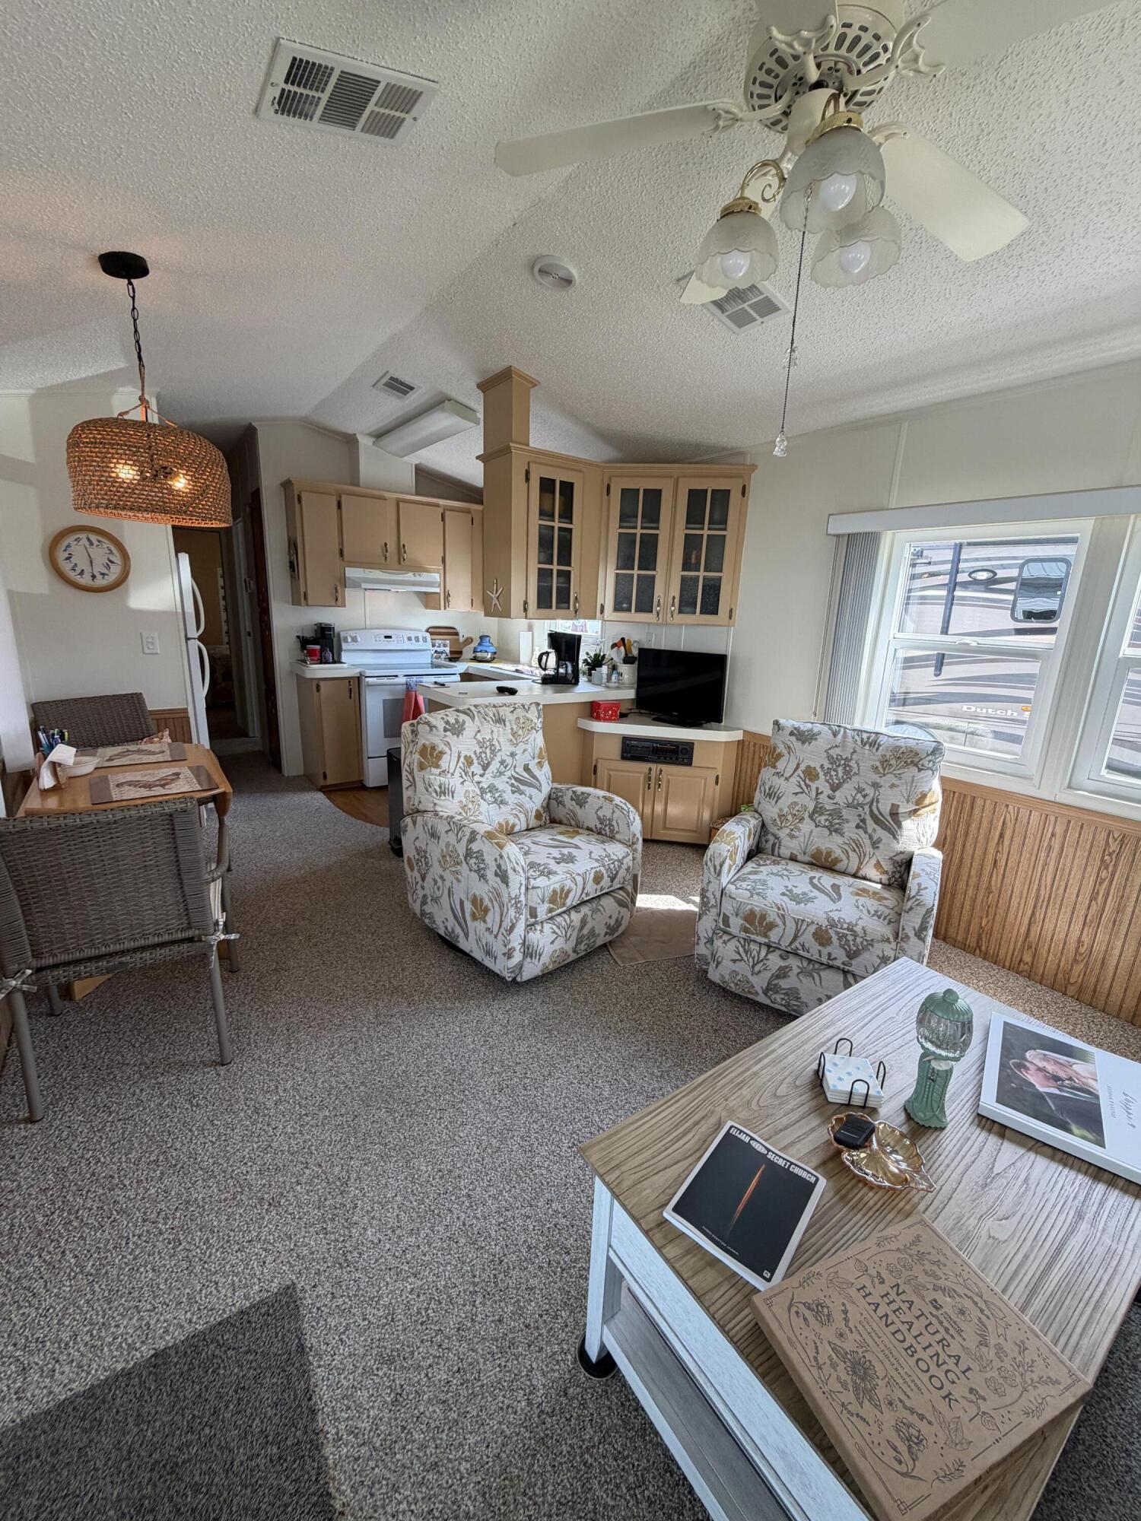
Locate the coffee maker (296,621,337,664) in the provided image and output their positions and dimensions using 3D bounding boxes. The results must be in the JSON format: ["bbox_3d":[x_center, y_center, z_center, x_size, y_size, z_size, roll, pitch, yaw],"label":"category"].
[{"bbox_3d":[-1.936,-0.896,4.695,0.270,0.320,0.260,-8,18,-35],"label":"coffee maker"}]

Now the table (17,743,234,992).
[{"bbox_3d":[-1.702,0.412,2.472,0.600,0.740,0.850,-8,18,-35],"label":"table"}]

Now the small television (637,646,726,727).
[{"bbox_3d":[0.659,-0.447,3.740,0.620,0.420,0.180,15,19,43],"label":"small television"}]

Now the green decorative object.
[{"bbox_3d":[0.727,0.571,1.210,0.115,0.261,0.115,12,18,35],"label":"green decorative object"}]

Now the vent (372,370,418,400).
[{"bbox_3d":[-1.019,-2.178,3.602,0.195,0.030,0.300,6,9,-37],"label":"vent"}]

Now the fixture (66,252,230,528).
[{"bbox_3d":[-1.458,-1.234,2.104,0.480,0.810,0.480,-8,18,-35],"label":"fixture"}]

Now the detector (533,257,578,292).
[{"bbox_3d":[-0.057,-1.738,2.203,0.150,0.045,0.150,11,7,-1],"label":"detector"}]

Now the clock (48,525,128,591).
[{"bbox_3d":[-2.503,-1.049,3.214,0.345,0.345,0.050,-8,17,-35],"label":"clock"}]

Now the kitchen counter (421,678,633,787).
[{"bbox_3d":[-0.237,-0.039,4.119,1.350,0.914,0.670,-8,17,-35],"label":"kitchen counter"}]

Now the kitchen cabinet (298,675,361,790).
[{"bbox_3d":[-1.886,-0.253,4.821,0.345,0.870,0.590,-8,17,-35],"label":"kitchen cabinet"}]

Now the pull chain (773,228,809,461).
[{"bbox_3d":[0.486,-0.909,1.344,0.032,0.470,0.032,-8,18,-35],"label":"pull chain"}]

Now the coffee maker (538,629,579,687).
[{"bbox_3d":[-0.082,-0.734,4.338,0.280,0.360,0.200,3,14,2],"label":"coffee maker"}]

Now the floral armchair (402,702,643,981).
[{"bbox_3d":[-0.226,0.273,2.767,0.870,0.980,0.760,16,19,42],"label":"floral armchair"}]

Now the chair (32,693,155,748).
[{"bbox_3d":[-2.349,0.138,3.179,0.600,0.870,0.560,15,19,42],"label":"chair"}]

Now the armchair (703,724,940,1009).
[{"bbox_3d":[1.038,0.402,2.463,0.760,0.980,0.860,11,17,30],"label":"armchair"}]

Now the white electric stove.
[{"bbox_3d":[-1.401,-0.453,5.056,0.760,1.180,0.680,-8,17,-35],"label":"white electric stove"}]

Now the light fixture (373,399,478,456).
[{"bbox_3d":[-0.971,-2.130,4.019,0.270,0.075,1.220,6,9,-38],"label":"light fixture"}]

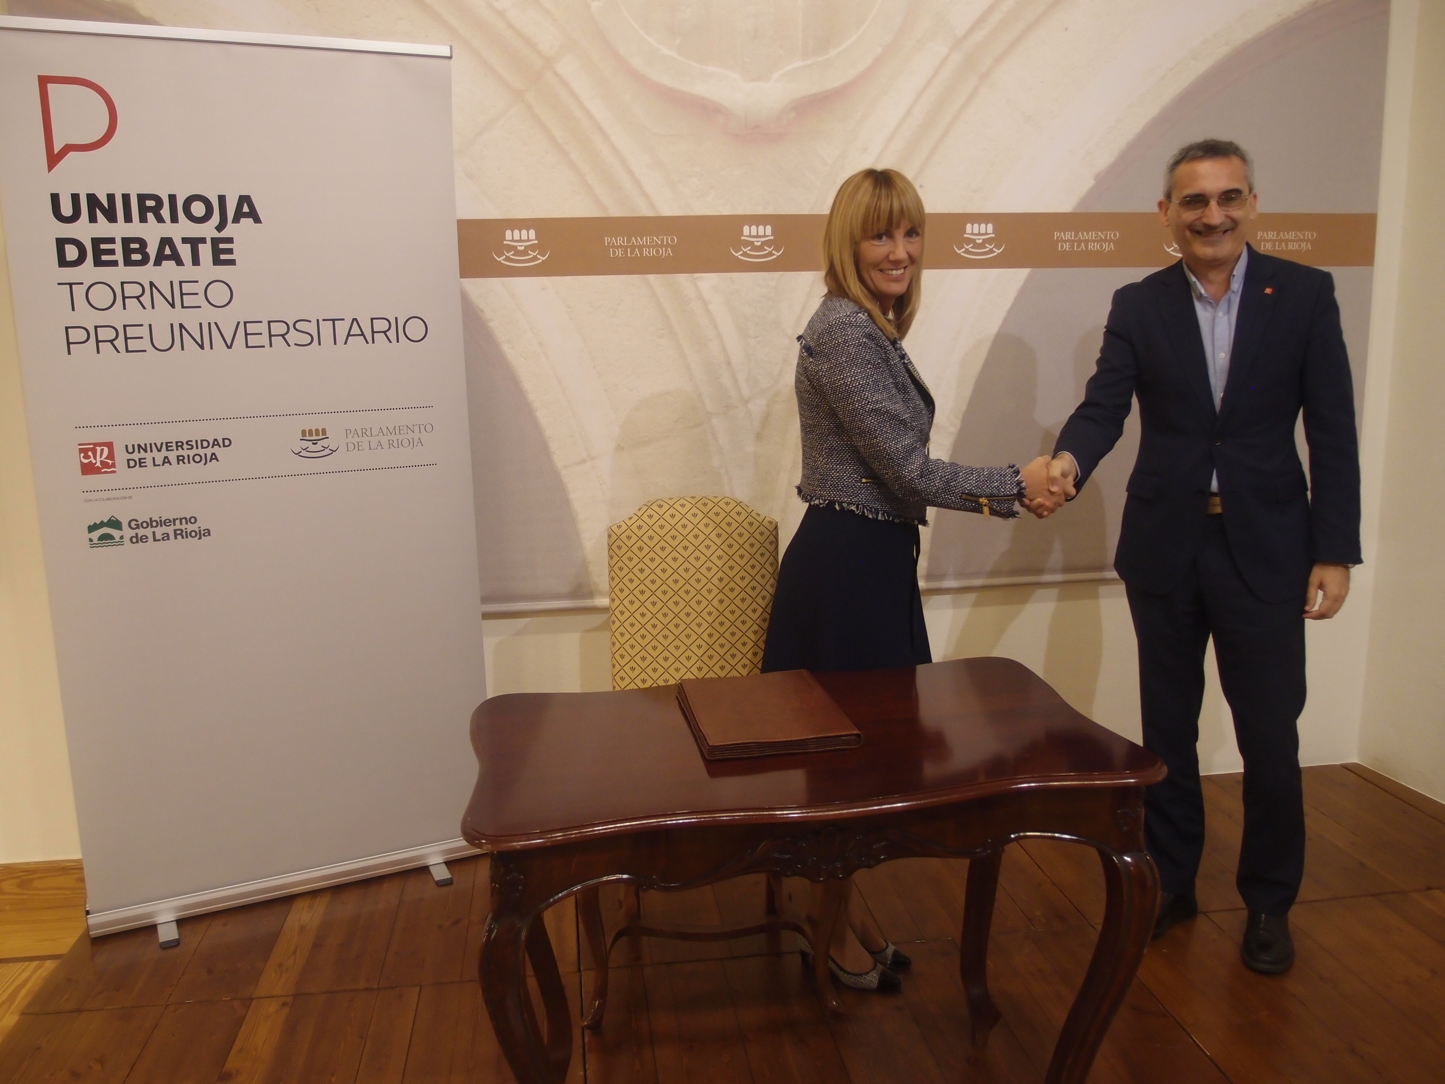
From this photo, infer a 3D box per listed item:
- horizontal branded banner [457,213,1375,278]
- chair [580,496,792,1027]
[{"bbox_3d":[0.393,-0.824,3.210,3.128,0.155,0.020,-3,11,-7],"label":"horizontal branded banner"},{"bbox_3d":[-0.038,0.451,2.590,0.560,1.035,0.575,-2,11,-3],"label":"chair"}]

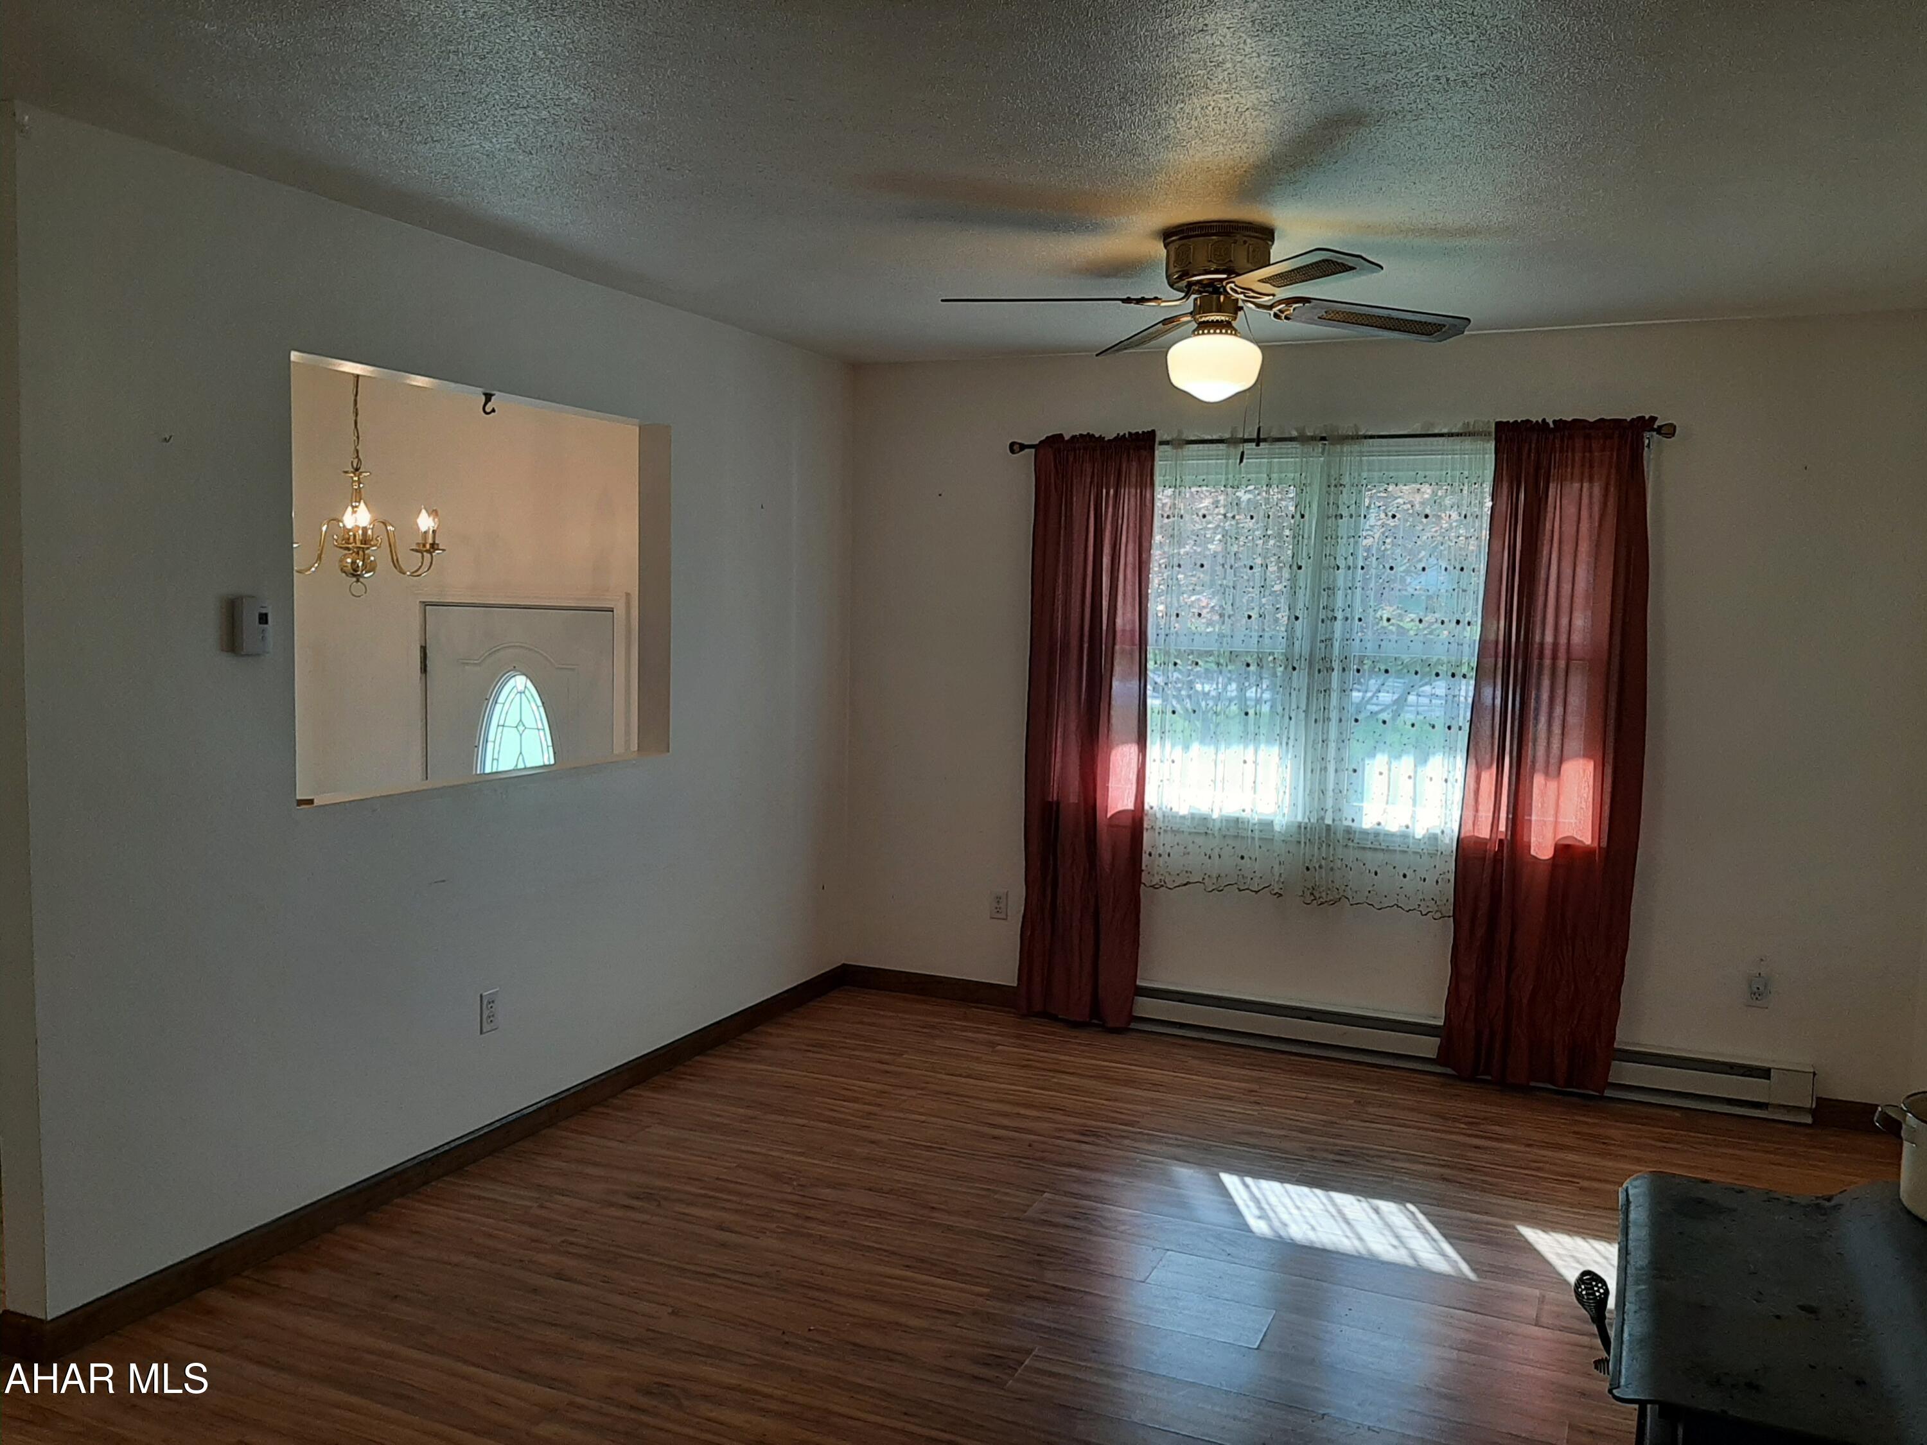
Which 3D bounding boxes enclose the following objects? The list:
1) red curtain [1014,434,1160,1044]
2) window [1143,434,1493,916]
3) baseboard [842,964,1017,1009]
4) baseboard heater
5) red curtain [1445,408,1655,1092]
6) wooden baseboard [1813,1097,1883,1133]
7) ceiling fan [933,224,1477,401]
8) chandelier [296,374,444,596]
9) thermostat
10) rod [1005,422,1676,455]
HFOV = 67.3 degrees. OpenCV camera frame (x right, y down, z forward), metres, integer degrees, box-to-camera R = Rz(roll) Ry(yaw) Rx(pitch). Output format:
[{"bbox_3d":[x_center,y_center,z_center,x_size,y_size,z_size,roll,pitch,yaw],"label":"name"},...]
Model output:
[{"bbox_3d":[0.439,0.038,5.212,0.465,2.130,0.110,3,5,24],"label":"red curtain"},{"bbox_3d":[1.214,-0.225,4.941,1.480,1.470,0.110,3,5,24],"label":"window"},{"bbox_3d":[-0.071,1.035,5.618,0.870,0.092,0.015,3,5,24],"label":"baseboard"},{"bbox_3d":[1.464,1.072,4.886,2.430,0.175,0.068,3,5,24],"label":"baseboard heater"},{"bbox_3d":[1.834,0.107,4.576,0.520,2.110,0.120,3,5,24],"label":"red curtain"},{"bbox_3d":[2.696,1.198,4.358,0.240,0.092,0.015,3,5,24],"label":"wooden baseboard"},{"bbox_3d":[0.610,-0.975,3.494,1.180,0.400,1.180,3,5,24],"label":"ceiling fan"},{"bbox_3d":[-1.964,-0.837,4.695,0.580,0.830,0.580,3,5,24],"label":"chandelier"},{"bbox_3d":[-1.564,-0.210,3.186,0.036,0.126,0.075,3,5,24],"label":"thermostat"},{"bbox_3d":[1.161,-0.937,4.819,2.180,0.050,0.060,3,5,24],"label":"rod"}]

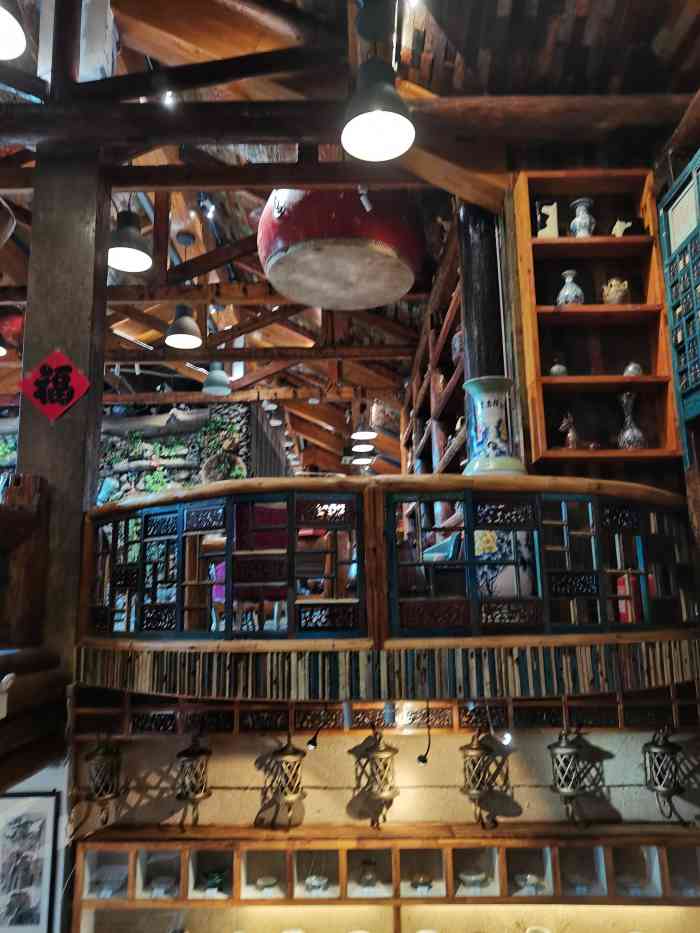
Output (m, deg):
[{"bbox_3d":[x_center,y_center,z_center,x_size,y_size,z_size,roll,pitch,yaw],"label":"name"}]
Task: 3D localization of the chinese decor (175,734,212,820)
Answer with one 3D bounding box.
[{"bbox_3d":[-0.960,1.925,4.311,0.210,0.500,0.210,-1,-11,0],"label":"chinese decor"}]

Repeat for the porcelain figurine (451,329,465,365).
[{"bbox_3d":[0.952,-1.029,6.011,0.180,0.310,0.180,-1,-11,0],"label":"porcelain figurine"}]

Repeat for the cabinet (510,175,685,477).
[{"bbox_3d":[1.784,-1.090,5.122,0.919,2.158,0.330,-1,-11,0],"label":"cabinet"}]

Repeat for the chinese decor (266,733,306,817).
[{"bbox_3d":[-0.382,1.908,4.313,0.210,0.500,0.210,-1,-11,0],"label":"chinese decor"}]

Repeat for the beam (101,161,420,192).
[{"bbox_3d":[-0.600,-2.215,5.354,2.500,0.170,0.140,-1,-11,0],"label":"beam"}]

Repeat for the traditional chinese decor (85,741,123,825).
[{"bbox_3d":[-1.515,1.949,4.309,0.210,0.500,0.210,-1,-11,0],"label":"traditional chinese decor"}]

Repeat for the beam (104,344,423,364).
[{"bbox_3d":[-1.131,-1.398,8.747,3.970,0.180,0.170,-1,-11,0],"label":"beam"}]

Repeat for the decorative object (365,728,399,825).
[{"bbox_3d":[0.194,1.924,4.308,0.210,0.570,0.210,-1,-11,0],"label":"decorative object"}]

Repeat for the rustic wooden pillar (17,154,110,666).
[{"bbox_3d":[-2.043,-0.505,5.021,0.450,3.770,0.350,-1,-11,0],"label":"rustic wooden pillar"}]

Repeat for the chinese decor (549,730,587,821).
[{"bbox_3d":[1.333,1.901,4.307,0.235,0.530,0.259,-1,-11,0],"label":"chinese decor"}]

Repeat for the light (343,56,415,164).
[{"bbox_3d":[0.145,-1.970,3.827,0.400,0.390,0.400,-1,-11,0],"label":"light"}]

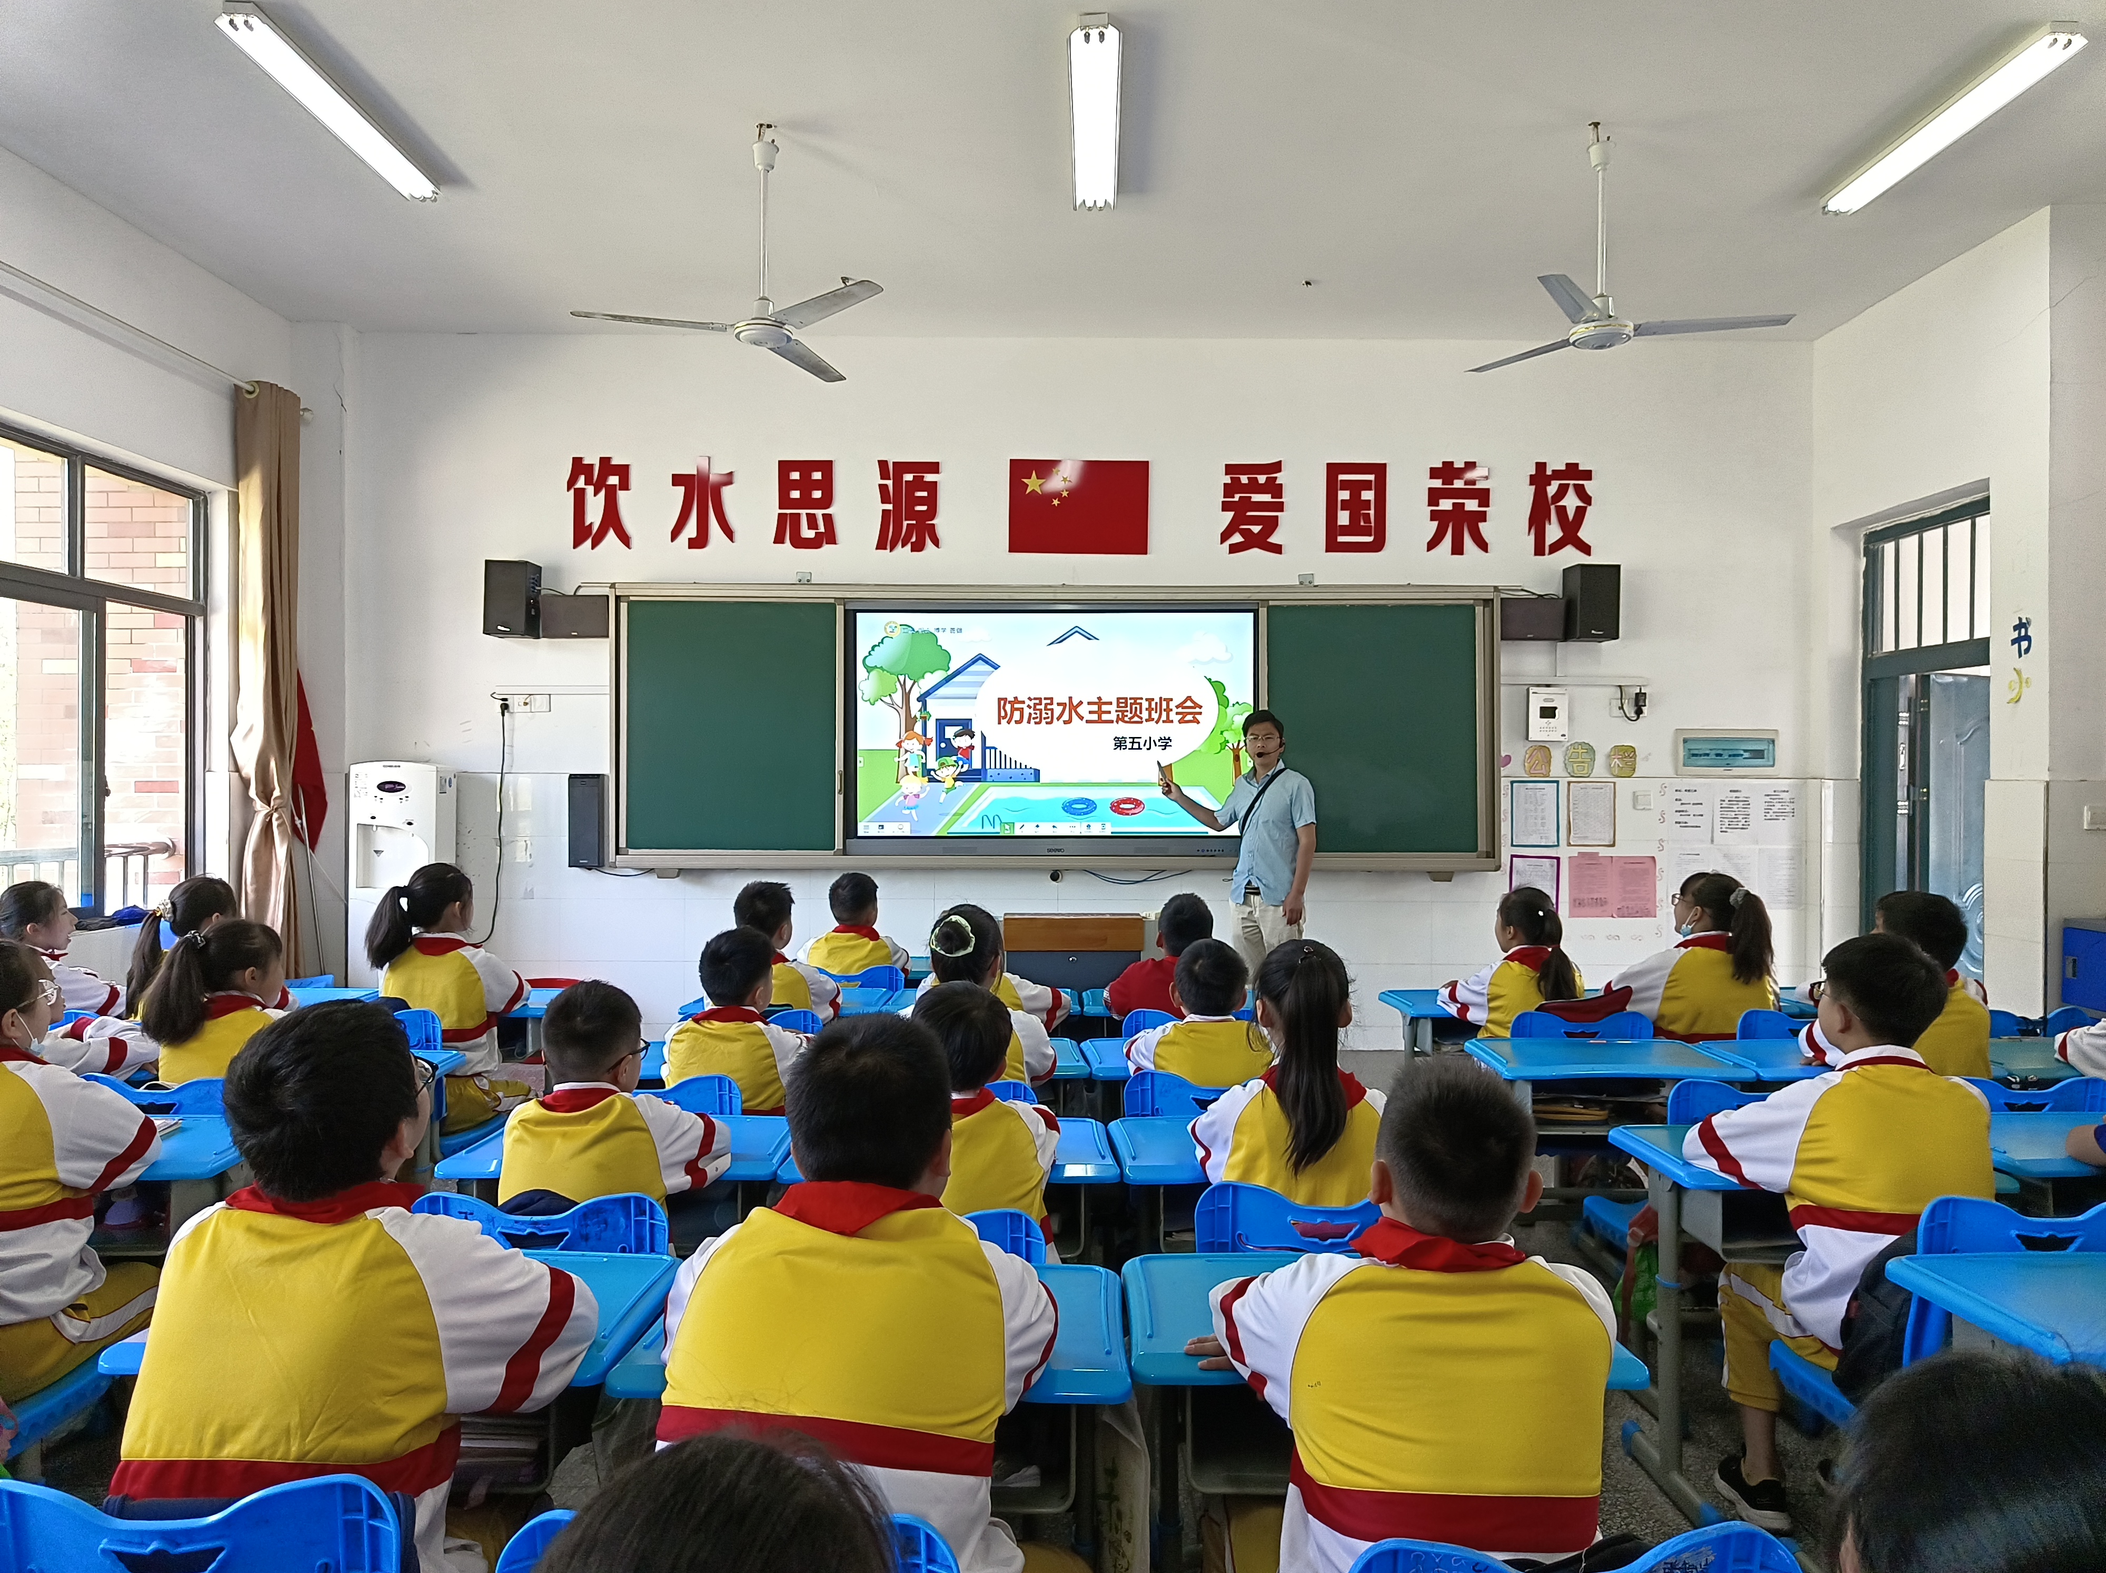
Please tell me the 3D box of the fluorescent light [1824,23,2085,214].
[{"bbox_3d":[2.870,-2.110,4.530,0.120,0.080,1.240,0,0,0],"label":"fluorescent light"}]

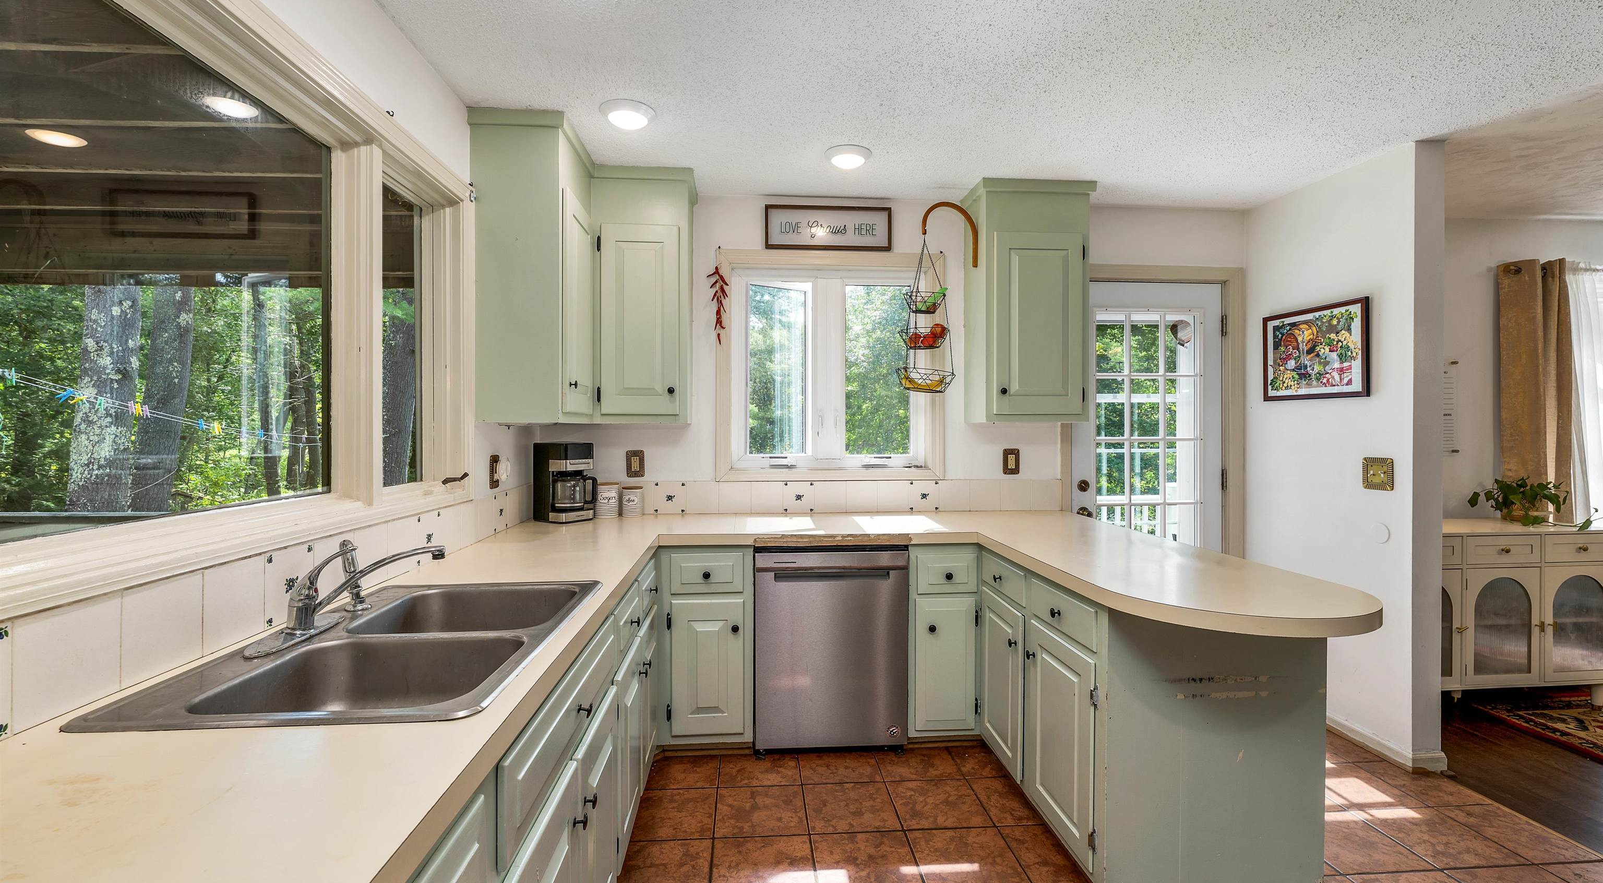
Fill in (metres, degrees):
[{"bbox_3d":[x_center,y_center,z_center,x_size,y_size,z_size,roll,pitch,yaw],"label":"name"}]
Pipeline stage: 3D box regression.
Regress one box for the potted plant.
[{"bbox_3d":[3.588,0.299,3.318,0.420,0.240,0.300,0,1,-4],"label":"potted plant"}]

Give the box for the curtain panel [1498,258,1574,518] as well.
[{"bbox_3d":[3.718,-0.263,3.388,0.350,1.340,0.120,0,1,-4],"label":"curtain panel"}]

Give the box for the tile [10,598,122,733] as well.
[{"bbox_3d":[-1.032,0.305,0.940,0.008,0.149,0.149,0,1,-4],"label":"tile"}]

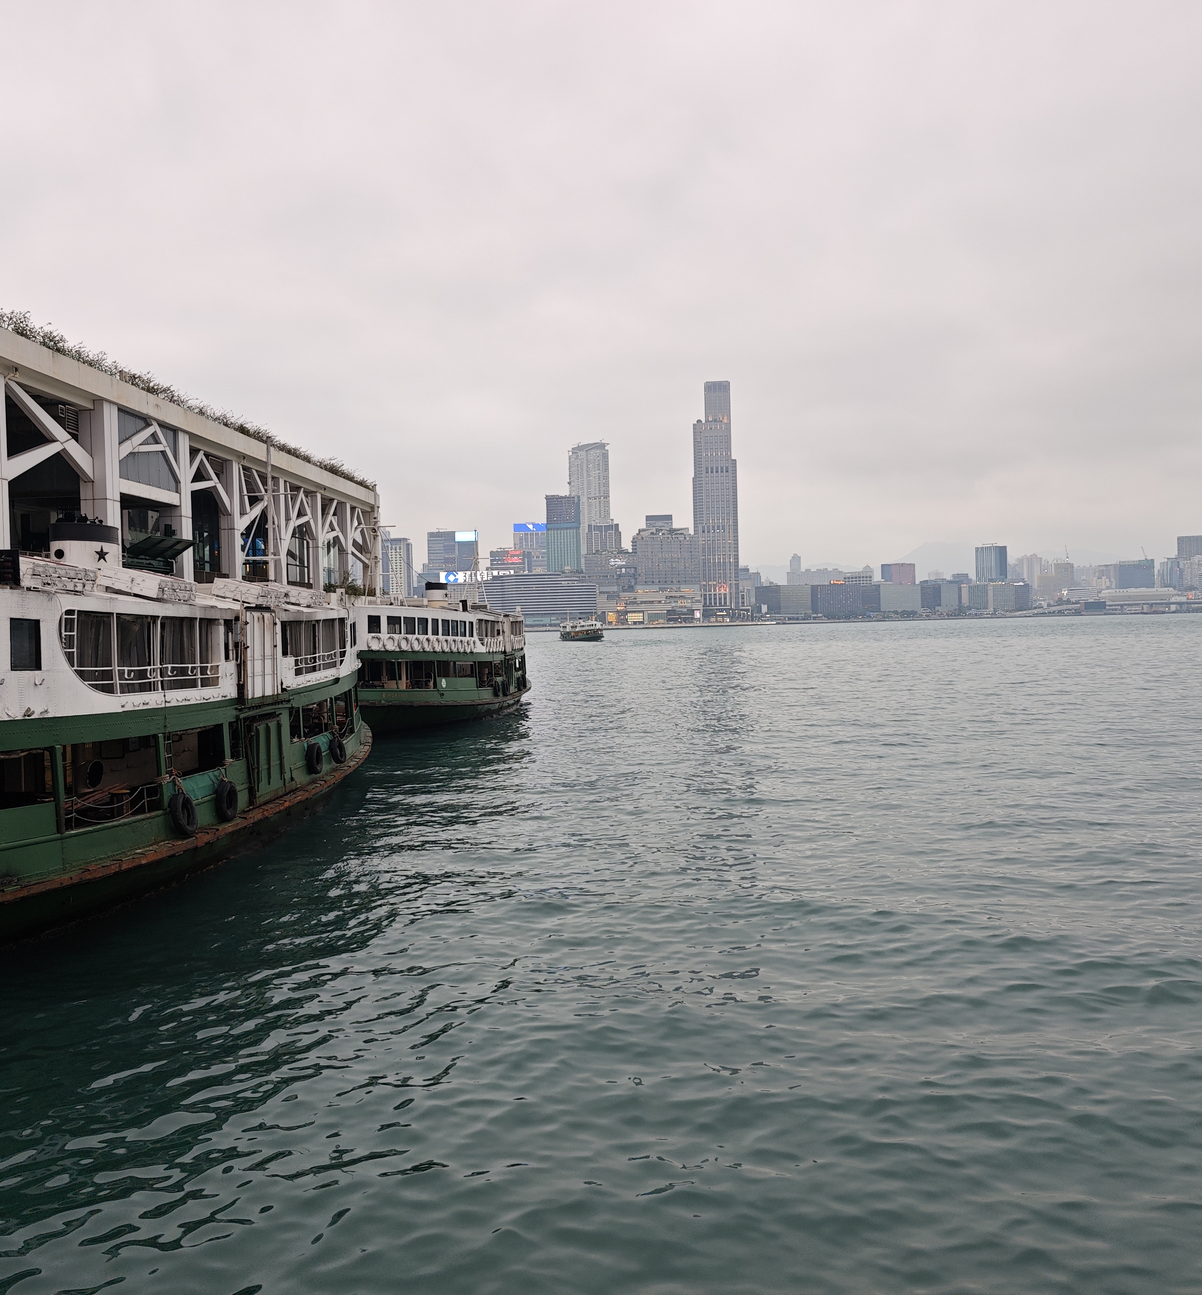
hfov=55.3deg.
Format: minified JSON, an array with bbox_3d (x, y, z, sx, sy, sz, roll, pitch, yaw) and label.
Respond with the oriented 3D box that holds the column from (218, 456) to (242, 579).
[{"bbox_3d":[-19.458,-6.370,60.200,0.750,6.866,0.800,-1,1,3],"label":"column"}]

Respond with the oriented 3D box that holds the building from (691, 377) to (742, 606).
[{"bbox_3d":[136.217,-172.223,1355.000,53.000,283.905,48.000,-1,1,4],"label":"building"}]

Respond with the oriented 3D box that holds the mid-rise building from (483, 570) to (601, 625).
[{"bbox_3d":[-70.189,-55.149,1312.000,126.000,60.934,58.000,-1,1,12],"label":"mid-rise building"}]

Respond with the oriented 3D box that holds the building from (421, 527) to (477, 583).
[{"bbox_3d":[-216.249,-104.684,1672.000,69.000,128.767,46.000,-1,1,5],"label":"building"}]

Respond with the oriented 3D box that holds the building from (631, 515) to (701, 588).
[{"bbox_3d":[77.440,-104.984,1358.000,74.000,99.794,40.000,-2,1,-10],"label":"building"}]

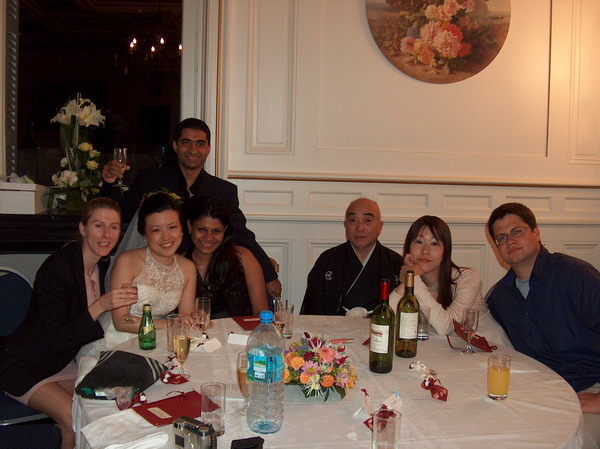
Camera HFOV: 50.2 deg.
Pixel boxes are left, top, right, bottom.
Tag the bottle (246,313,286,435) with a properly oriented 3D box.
[{"bbox_3d":[-0.083,0.364,1.600,0.092,0.298,0.092,1,6,-3],"label":"bottle"}]

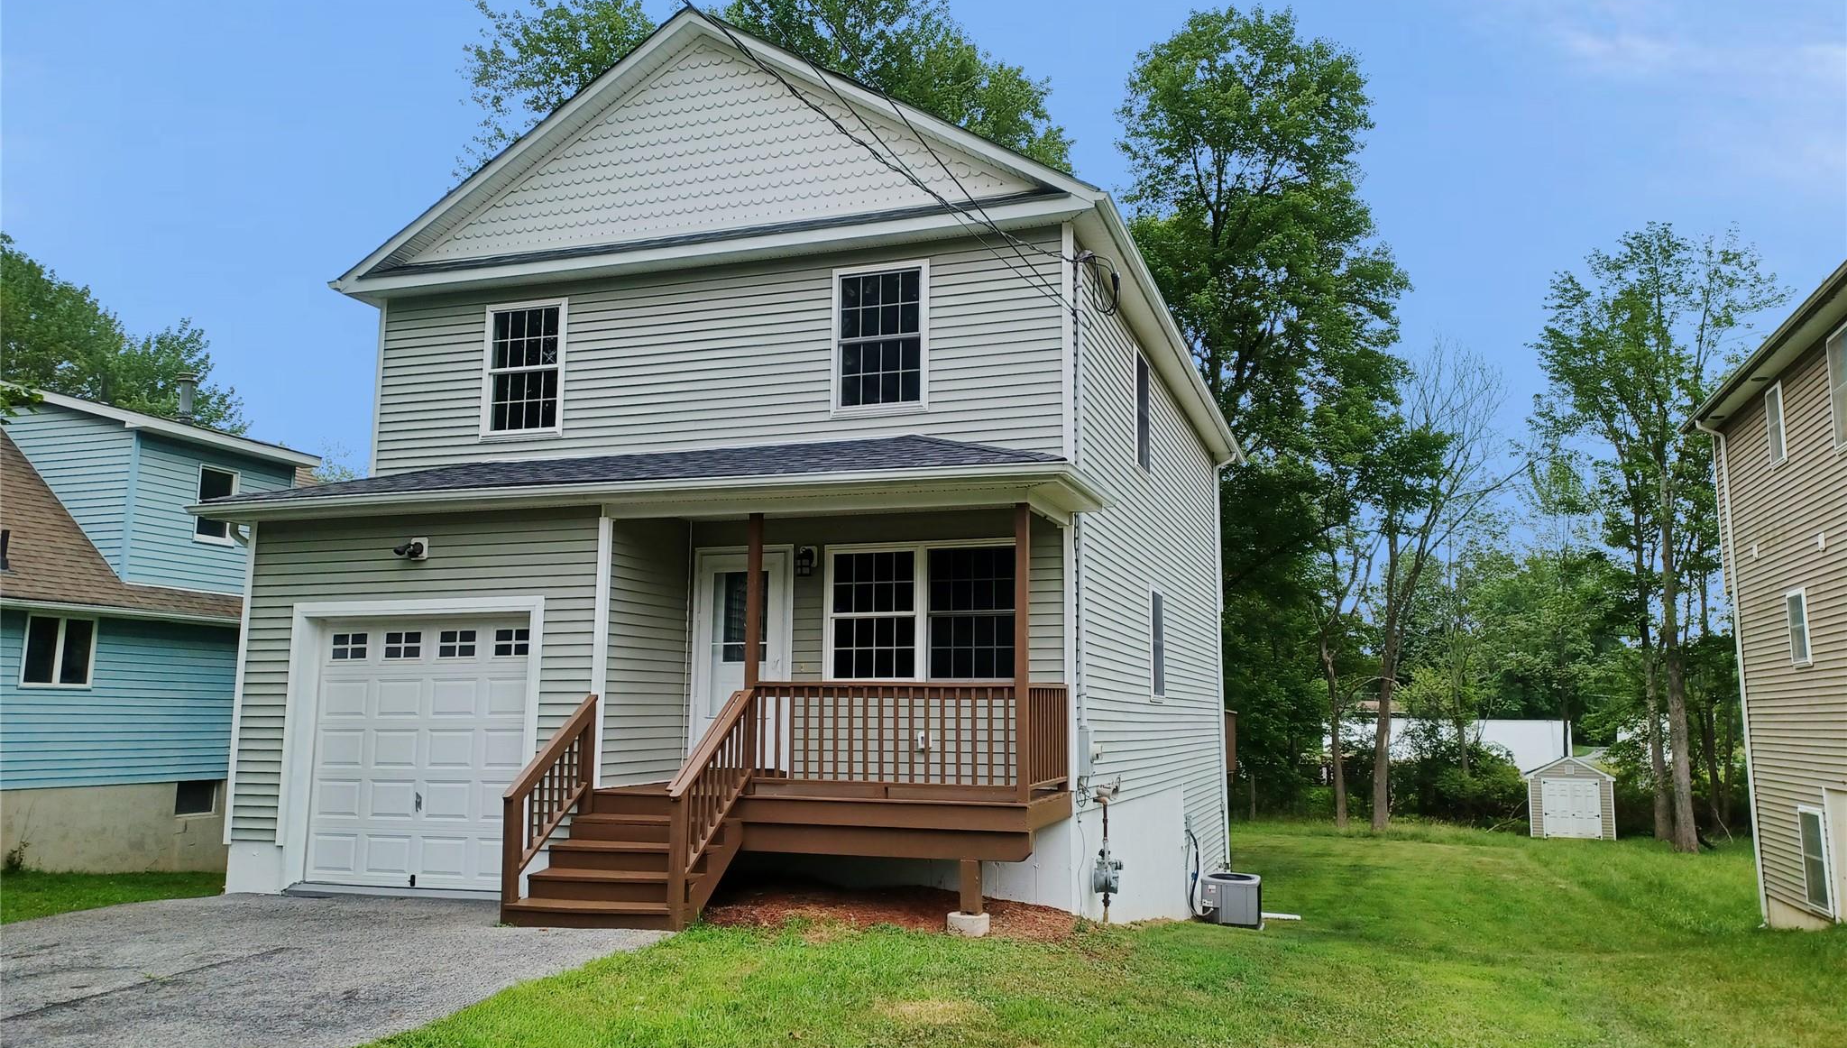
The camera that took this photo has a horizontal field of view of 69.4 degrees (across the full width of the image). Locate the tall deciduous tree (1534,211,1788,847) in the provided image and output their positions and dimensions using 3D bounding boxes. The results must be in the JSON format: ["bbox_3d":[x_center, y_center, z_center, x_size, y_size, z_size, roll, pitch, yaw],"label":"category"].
[{"bbox_3d":[16.029,0.099,29.178,4.740,13.749,4.740,-2,-9,19],"label":"tall deciduous tree"}]

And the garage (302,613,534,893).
[{"bbox_3d":[-4.534,2.047,12.002,2.462,2.423,0.108,-2,-9,19],"label":"garage"}]

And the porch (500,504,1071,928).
[{"bbox_3d":[-0.922,1.518,10.697,3.772,3.201,2.709,-2,-9,19],"label":"porch"}]

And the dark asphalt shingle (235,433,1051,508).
[{"bbox_3d":[-2.570,-0.525,12.011,8.323,0.729,1.901,-2,-9,19],"label":"dark asphalt shingle"}]

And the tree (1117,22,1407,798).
[{"bbox_3d":[8.875,-3.348,35.273,7.453,22.070,7.453,-2,-9,19],"label":"tree"}]

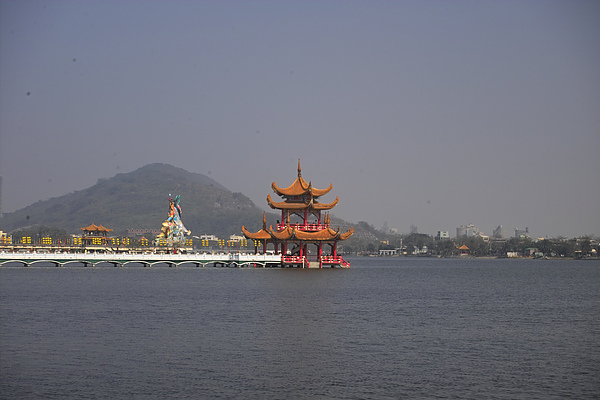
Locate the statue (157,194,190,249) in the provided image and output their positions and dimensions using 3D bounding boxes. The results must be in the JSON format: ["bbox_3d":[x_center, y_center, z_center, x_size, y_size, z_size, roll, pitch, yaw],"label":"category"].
[{"bbox_3d":[-51.300,8.700,575.000,13.500,21.700,11.000,0,-2,-7],"label":"statue"}]

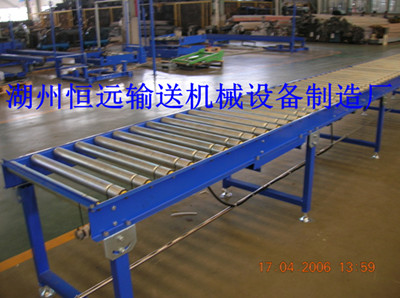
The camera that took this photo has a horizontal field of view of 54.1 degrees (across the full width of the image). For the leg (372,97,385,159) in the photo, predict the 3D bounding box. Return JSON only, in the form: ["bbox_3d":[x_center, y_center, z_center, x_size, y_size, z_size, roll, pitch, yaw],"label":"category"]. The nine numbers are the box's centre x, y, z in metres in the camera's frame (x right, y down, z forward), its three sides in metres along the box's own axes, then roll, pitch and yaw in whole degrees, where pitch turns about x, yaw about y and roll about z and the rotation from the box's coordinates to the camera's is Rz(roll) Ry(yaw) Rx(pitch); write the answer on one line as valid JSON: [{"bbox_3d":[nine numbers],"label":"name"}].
[{"bbox_3d":[1.913,-0.229,4.163,0.063,0.672,0.071,13,24,39],"label":"leg"}]

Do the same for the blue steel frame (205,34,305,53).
[{"bbox_3d":[2.465,-5.009,18.333,0.850,0.570,6.300,-13,21,-30],"label":"blue steel frame"}]

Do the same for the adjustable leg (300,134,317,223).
[{"bbox_3d":[0.761,0.202,2.735,0.059,0.644,0.064,14,24,39],"label":"adjustable leg"}]

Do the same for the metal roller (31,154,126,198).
[{"bbox_3d":[-0.552,0.113,1.712,0.693,0.057,0.057,14,24,39],"label":"metal roller"}]

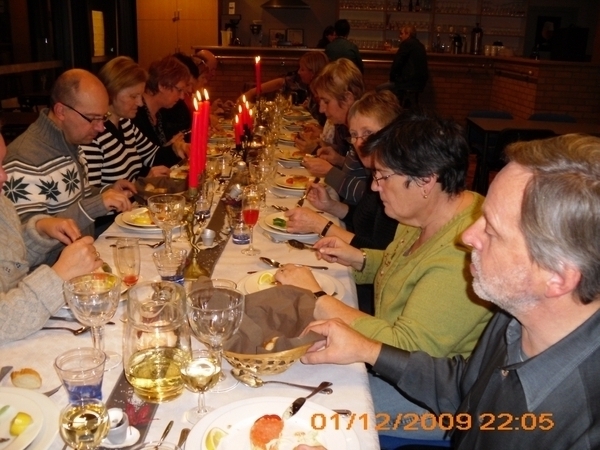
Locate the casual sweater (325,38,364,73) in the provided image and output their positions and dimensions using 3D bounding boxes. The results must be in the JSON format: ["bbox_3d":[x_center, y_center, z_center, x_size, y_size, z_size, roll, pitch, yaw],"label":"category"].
[{"bbox_3d":[0.527,-1.945,7.590,0.480,0.620,0.300,2,17,1],"label":"casual sweater"}]

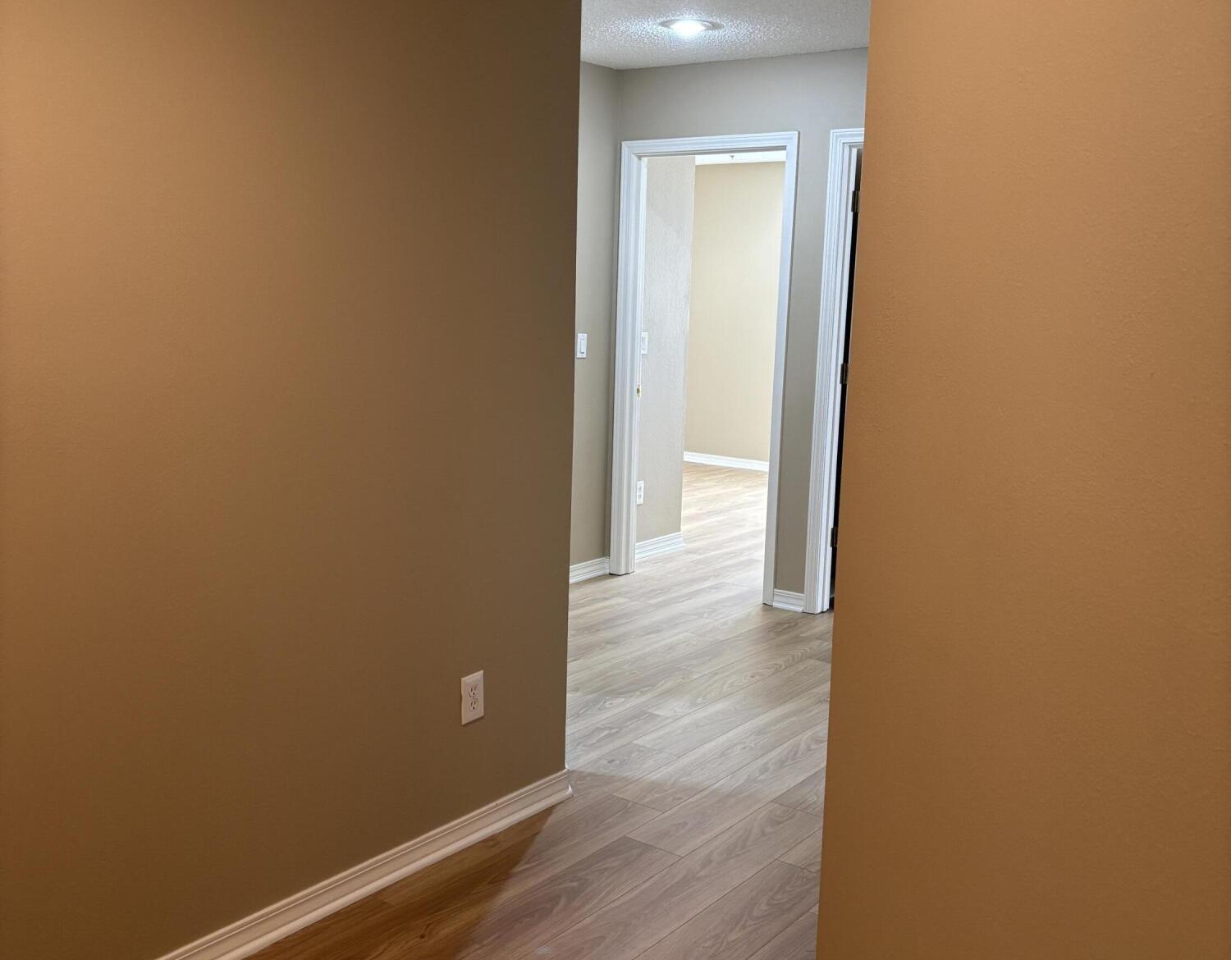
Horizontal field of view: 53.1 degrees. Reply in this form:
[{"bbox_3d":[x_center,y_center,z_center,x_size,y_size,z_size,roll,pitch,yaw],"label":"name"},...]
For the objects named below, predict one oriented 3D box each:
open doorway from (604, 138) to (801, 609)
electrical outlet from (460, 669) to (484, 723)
[{"bbox_3d":[0.420,-0.521,5.812,0.945,2.110,0.130,8,11,36],"label":"open doorway"},{"bbox_3d":[-0.359,0.549,3.112,0.008,0.122,0.078,8,11,36],"label":"electrical outlet"}]

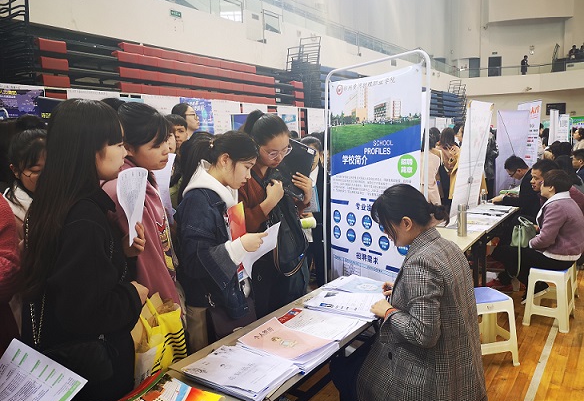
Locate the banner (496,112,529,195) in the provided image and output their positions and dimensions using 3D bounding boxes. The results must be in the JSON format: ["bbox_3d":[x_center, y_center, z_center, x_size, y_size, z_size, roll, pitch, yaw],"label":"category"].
[{"bbox_3d":[2.918,-0.259,6.049,0.800,1.820,0.150,-7,10,-40],"label":"banner"}]

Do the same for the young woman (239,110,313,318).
[{"bbox_3d":[-0.068,0.413,2.150,0.380,1.630,0.460,6,10,37],"label":"young woman"}]

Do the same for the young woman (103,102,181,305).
[{"bbox_3d":[-0.532,0.481,1.680,0.320,1.630,0.440,2,8,18],"label":"young woman"}]

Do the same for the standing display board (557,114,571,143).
[{"bbox_3d":[5.360,-0.727,9.096,0.070,1.980,0.750,-1,7,7],"label":"standing display board"}]

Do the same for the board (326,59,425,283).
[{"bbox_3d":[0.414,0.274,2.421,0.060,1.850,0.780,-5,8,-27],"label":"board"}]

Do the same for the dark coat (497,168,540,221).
[{"bbox_3d":[2.437,0.000,4.800,0.500,0.680,0.520,6,10,35],"label":"dark coat"}]

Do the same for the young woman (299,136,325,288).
[{"bbox_3d":[0.140,0.364,3.039,0.440,1.580,0.300,0,7,11],"label":"young woman"}]

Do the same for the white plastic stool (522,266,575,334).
[{"bbox_3d":[2.153,0.784,3.795,0.345,0.465,0.345,3,9,34],"label":"white plastic stool"}]

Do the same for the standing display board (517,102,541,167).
[{"bbox_3d":[3.143,-0.297,6.069,0.070,2.000,0.700,-1,7,6],"label":"standing display board"}]

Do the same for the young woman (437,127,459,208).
[{"bbox_3d":[1.743,0.023,5.147,0.450,1.660,0.320,1,7,17],"label":"young woman"}]

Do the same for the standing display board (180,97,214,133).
[{"bbox_3d":[-2.114,-1.012,9.916,0.060,2.250,1.000,6,10,35],"label":"standing display board"}]

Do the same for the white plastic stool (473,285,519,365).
[{"bbox_3d":[1.335,0.882,3.185,0.345,0.460,0.345,-3,7,-13],"label":"white plastic stool"}]

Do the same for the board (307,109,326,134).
[{"bbox_3d":[0.696,-1.574,13.821,0.060,2.250,1.000,6,10,35],"label":"board"}]

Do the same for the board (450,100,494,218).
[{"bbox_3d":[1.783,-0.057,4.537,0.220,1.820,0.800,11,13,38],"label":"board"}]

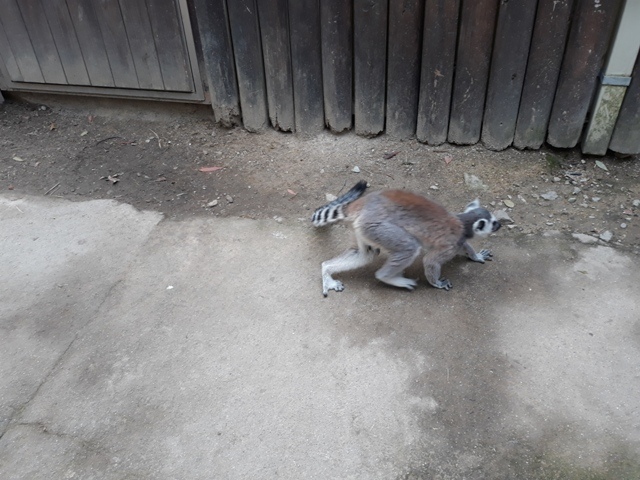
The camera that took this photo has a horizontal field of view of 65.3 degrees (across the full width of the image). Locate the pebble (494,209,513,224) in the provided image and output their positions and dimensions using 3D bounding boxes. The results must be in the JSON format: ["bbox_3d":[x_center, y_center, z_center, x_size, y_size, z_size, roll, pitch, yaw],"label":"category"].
[{"bbox_3d":[0.655,-0.084,1.790,0.068,0.030,0.055,-2,33,1],"label":"pebble"}]

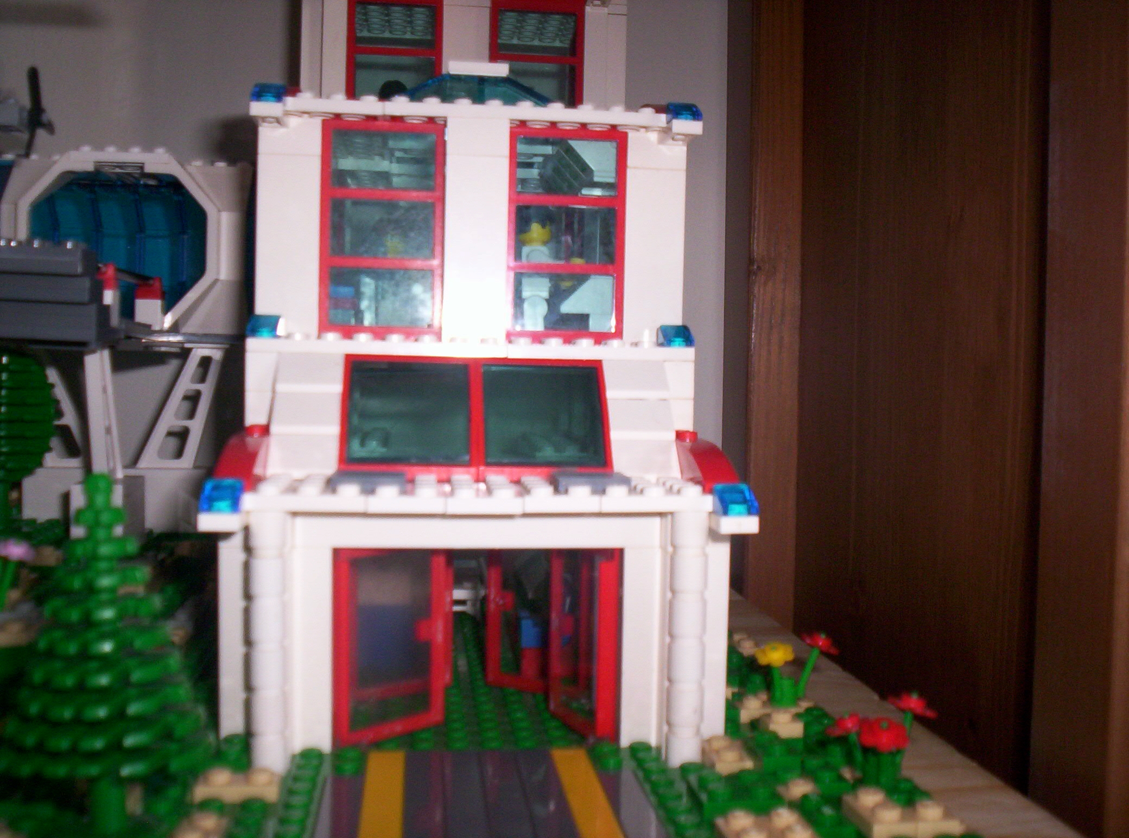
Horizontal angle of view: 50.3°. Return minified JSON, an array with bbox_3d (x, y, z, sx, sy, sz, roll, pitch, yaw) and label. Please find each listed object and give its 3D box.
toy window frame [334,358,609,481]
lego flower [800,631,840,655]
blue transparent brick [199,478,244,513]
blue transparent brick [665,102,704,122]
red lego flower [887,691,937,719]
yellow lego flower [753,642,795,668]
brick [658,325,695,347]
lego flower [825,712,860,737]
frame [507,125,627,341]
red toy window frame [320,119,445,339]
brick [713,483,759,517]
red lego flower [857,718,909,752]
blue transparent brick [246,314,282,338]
[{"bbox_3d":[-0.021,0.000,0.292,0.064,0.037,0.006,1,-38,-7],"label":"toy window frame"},{"bbox_3d":[0.064,0.057,0.303,0.010,0.004,0.010,23,-7,0],"label":"lego flower"},{"bbox_3d":[-0.068,0.016,0.237,0.008,0.006,0.008,1,3,-7],"label":"blue transparent brick"},{"bbox_3d":[0.031,-0.079,0.309,0.008,0.006,0.008,1,3,-7],"label":"blue transparent brick"},{"bbox_3d":[0.070,0.058,0.242,0.010,0.004,0.010,20,-7,-7],"label":"red lego flower"},{"bbox_3d":[0.051,0.057,0.288,0.010,0.004,0.010,-4,15,-6],"label":"yellow lego flower"},{"bbox_3d":[0.029,-0.021,0.311,0.008,0.006,0.008,1,3,-7],"label":"brick"},{"bbox_3d":[0.057,0.061,0.242,0.010,0.004,0.010,-21,-1,-5],"label":"lego flower"},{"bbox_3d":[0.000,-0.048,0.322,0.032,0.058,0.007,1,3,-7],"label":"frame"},{"bbox_3d":[-0.048,-0.049,0.317,0.032,0.058,0.008,1,3,-7],"label":"red toy window frame"},{"bbox_3d":[0.036,0.017,0.249,0.008,0.006,0.008,1,3,-7],"label":"brick"},{"bbox_3d":[0.062,0.061,0.233,0.010,0.004,0.010,3,22,-7],"label":"red lego flower"},{"bbox_3d":[-0.074,-0.023,0.299,0.008,0.006,0.008,1,3,-7],"label":"blue transparent brick"}]

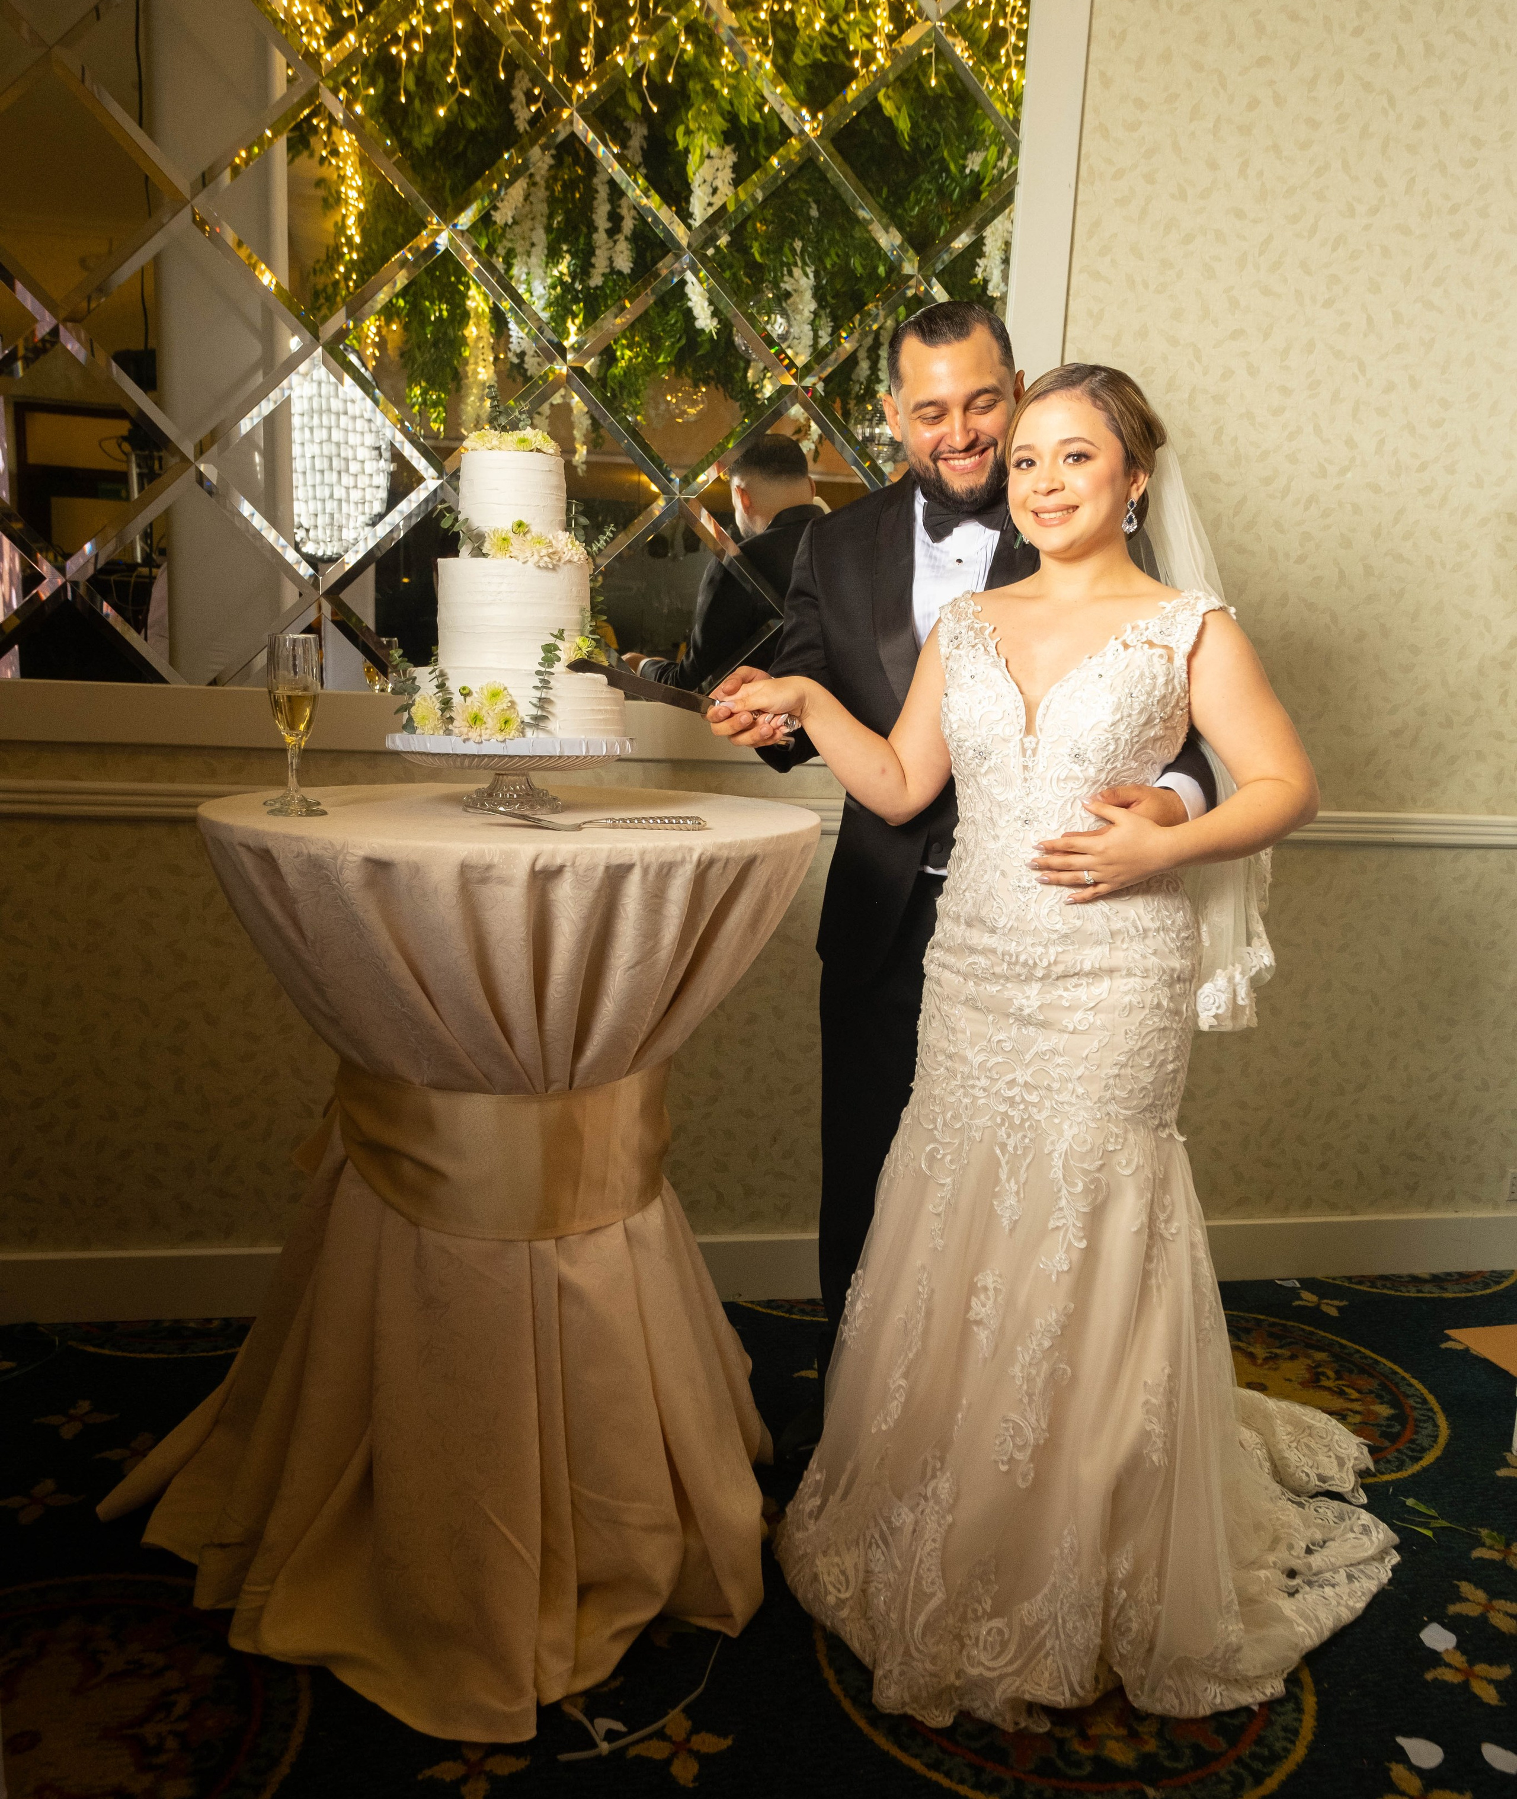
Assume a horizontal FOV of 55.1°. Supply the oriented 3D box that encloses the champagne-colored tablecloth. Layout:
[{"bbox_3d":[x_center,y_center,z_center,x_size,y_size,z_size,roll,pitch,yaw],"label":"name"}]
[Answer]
[{"bbox_3d":[-0.419,0.395,2.039,0.921,1.049,0.872,1,11,-10],"label":"champagne-colored tablecloth"}]

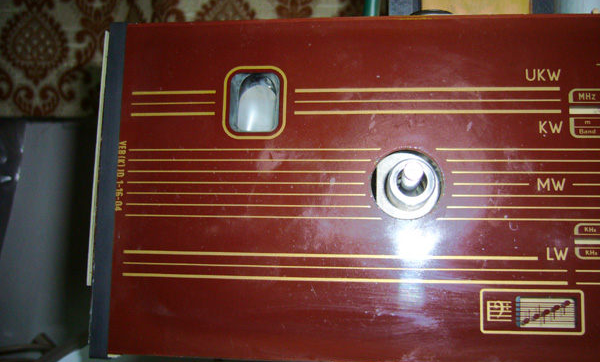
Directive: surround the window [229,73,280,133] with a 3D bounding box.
[{"bbox_3d":[-0.019,-0.032,0.250,0.021,0.025,0.005,0,-7,6],"label":"window"}]

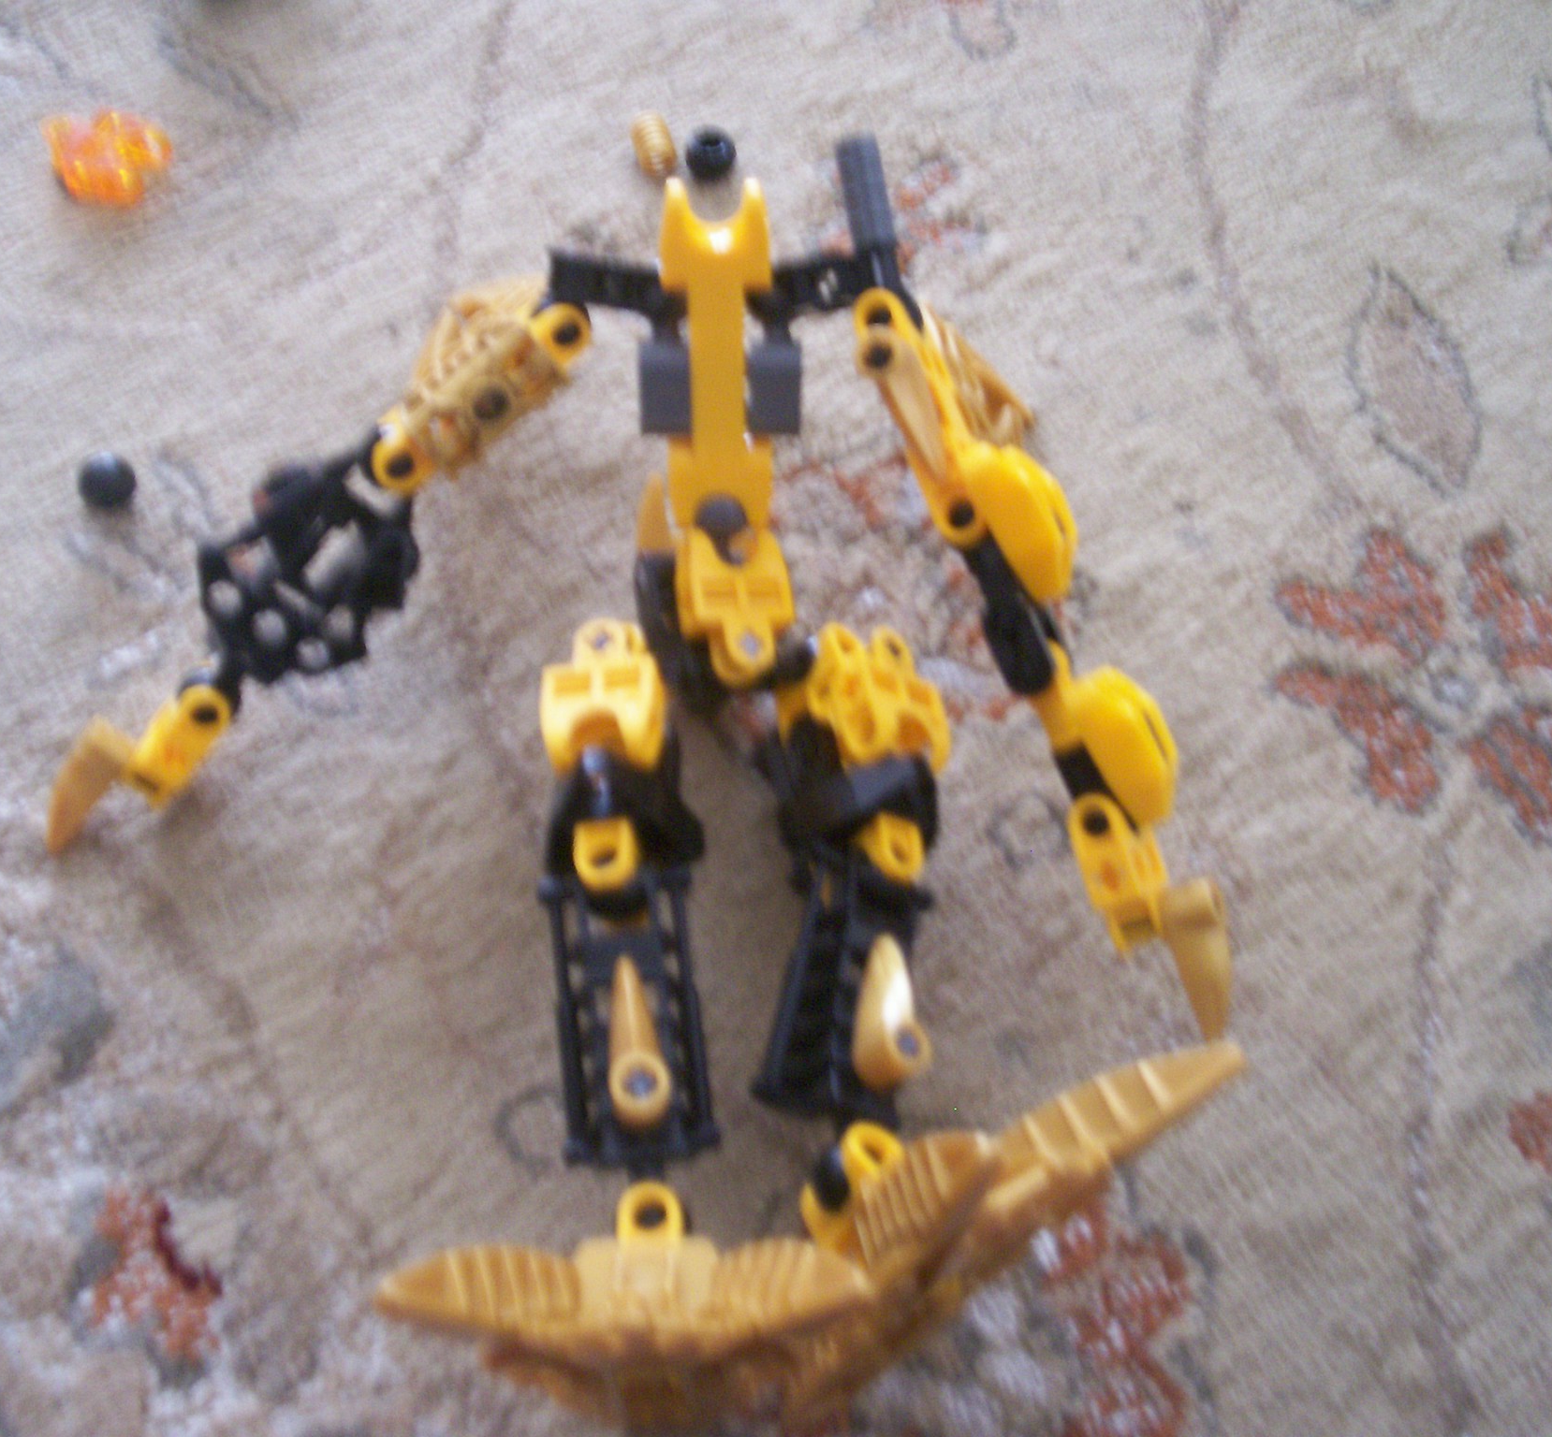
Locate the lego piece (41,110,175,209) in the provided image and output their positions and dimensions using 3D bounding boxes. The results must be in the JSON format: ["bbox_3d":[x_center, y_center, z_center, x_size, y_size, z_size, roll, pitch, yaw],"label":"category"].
[{"bbox_3d":[-0.133,-0.111,0.397,0.024,0.012,0.016,-5,56,-3],"label":"lego piece"}]

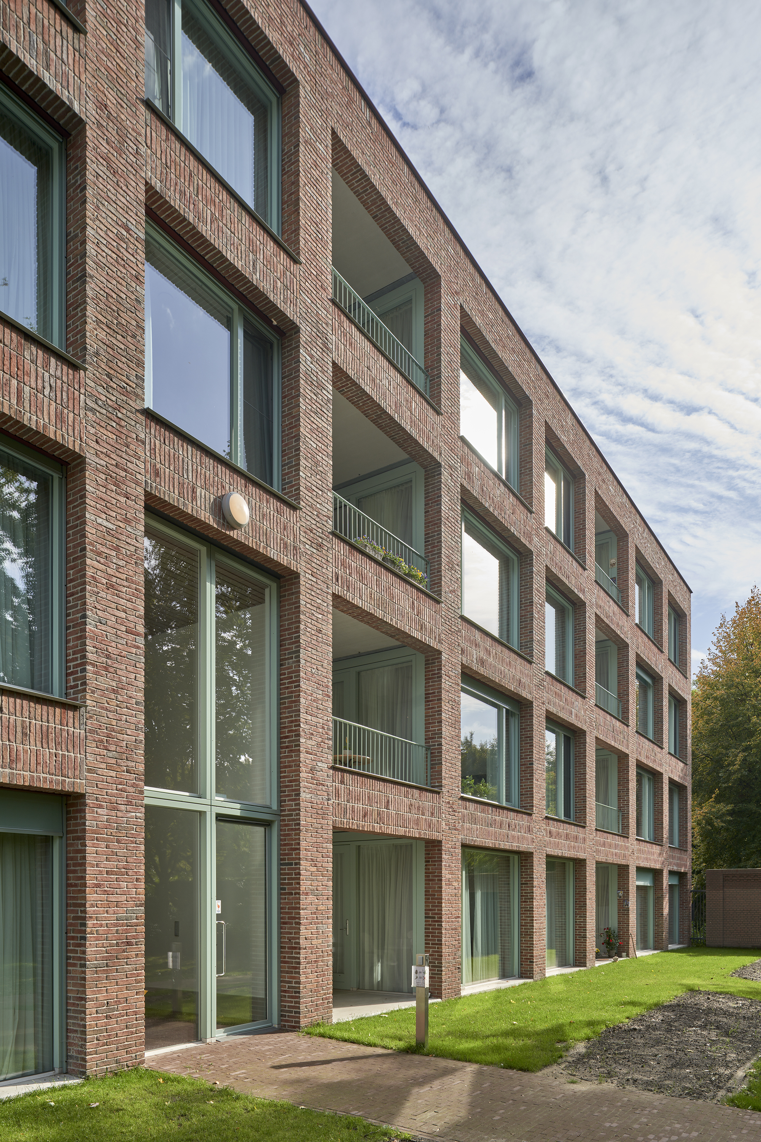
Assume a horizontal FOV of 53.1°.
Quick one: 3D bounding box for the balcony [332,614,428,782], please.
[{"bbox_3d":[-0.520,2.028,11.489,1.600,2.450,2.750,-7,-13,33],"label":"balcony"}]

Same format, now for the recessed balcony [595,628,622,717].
[{"bbox_3d":[5.489,2.730,20.150,1.300,2.450,2.700,-7,-13,33],"label":"recessed balcony"}]

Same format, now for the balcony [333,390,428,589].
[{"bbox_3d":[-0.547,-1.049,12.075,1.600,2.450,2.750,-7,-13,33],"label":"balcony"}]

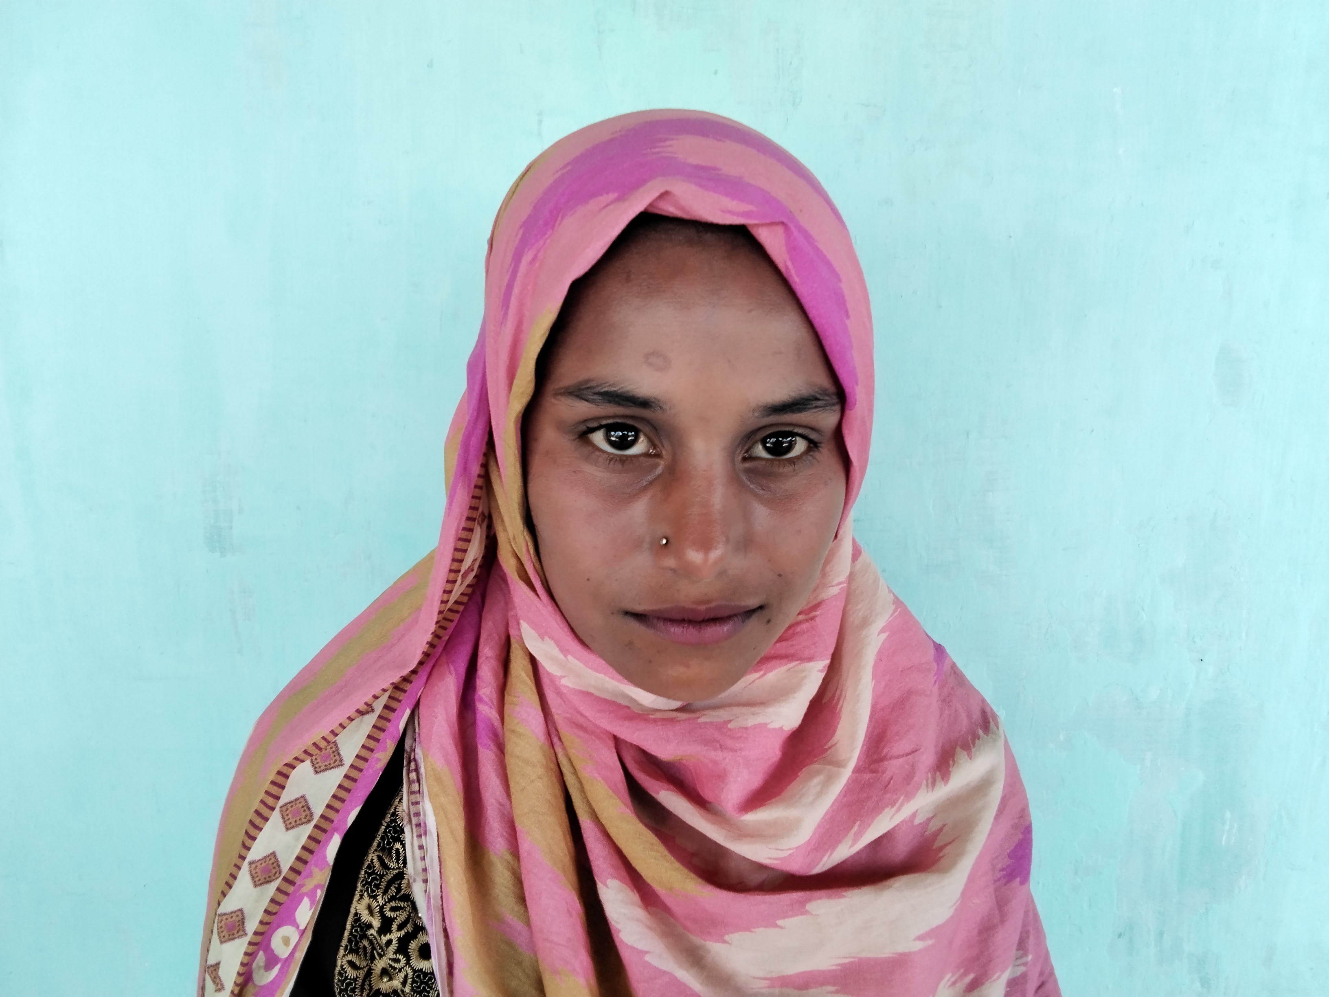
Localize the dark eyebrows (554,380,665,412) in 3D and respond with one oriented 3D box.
[{"bbox_3d":[-0.021,-0.039,0.376,0.041,0.011,0.011,5,5,2],"label":"dark eyebrows"}]

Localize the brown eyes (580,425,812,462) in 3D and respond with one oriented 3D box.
[{"bbox_3d":[0.013,-0.021,0.381,0.085,0.013,0.015,3,5,-8],"label":"brown eyes"}]

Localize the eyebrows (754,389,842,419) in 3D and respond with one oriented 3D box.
[{"bbox_3d":[0.052,-0.036,0.383,0.037,0.011,0.011,0,5,-18],"label":"eyebrows"}]

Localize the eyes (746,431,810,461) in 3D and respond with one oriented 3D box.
[{"bbox_3d":[0.044,-0.020,0.386,0.025,0.011,0.011,2,5,-11],"label":"eyes"}]

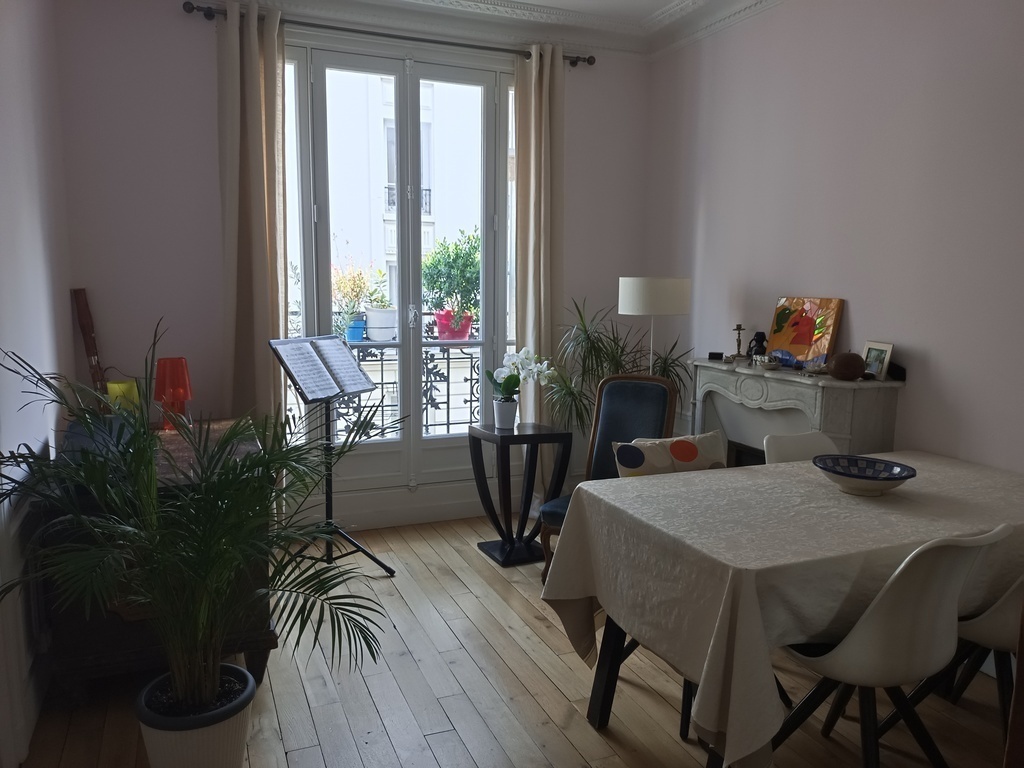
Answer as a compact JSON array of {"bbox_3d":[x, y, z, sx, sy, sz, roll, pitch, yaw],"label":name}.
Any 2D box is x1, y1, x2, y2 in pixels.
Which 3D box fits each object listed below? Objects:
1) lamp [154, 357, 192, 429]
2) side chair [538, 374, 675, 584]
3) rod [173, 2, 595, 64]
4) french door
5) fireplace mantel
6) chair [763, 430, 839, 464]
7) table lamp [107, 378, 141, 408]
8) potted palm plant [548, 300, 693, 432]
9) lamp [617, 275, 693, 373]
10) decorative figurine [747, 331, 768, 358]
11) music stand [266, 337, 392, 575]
[{"bbox_3d":[-1.504,0.040,3.258,0.168,0.319,0.168,-3,9,-23],"label":"lamp"},{"bbox_3d":[0.491,0.486,3.543,0.490,0.955,0.580,6,10,35],"label":"side chair"},{"bbox_3d":[-0.537,-1.861,3.983,2.260,0.080,0.120,-3,9,-23],"label":"rod"},{"bbox_3d":[-0.604,-0.595,4.228,1.400,2.423,0.100,-3,9,-23],"label":"french door"},{"bbox_3d":[1.274,0.452,3.516,0.375,1.043,0.990,-3,9,-23],"label":"fireplace mantel"},{"bbox_3d":[1.191,0.659,2.812,0.480,0.830,0.540,-1,8,-13],"label":"chair"},{"bbox_3d":[-1.578,0.108,3.026,0.165,0.253,0.165,-3,9,-23],"label":"table lamp"},{"bbox_3d":[0.606,0.189,4.254,0.900,1.345,0.800,0,8,0],"label":"potted palm plant"},{"bbox_3d":[0.792,0.132,4.217,0.410,1.470,0.410,-3,9,-23],"label":"lamp"},{"bbox_3d":[1.237,-0.186,3.726,0.130,0.160,0.090,6,10,35],"label":"decorative figurine"},{"bbox_3d":[-0.849,0.357,3.639,0.500,1.160,0.550,5,9,27],"label":"music stand"}]

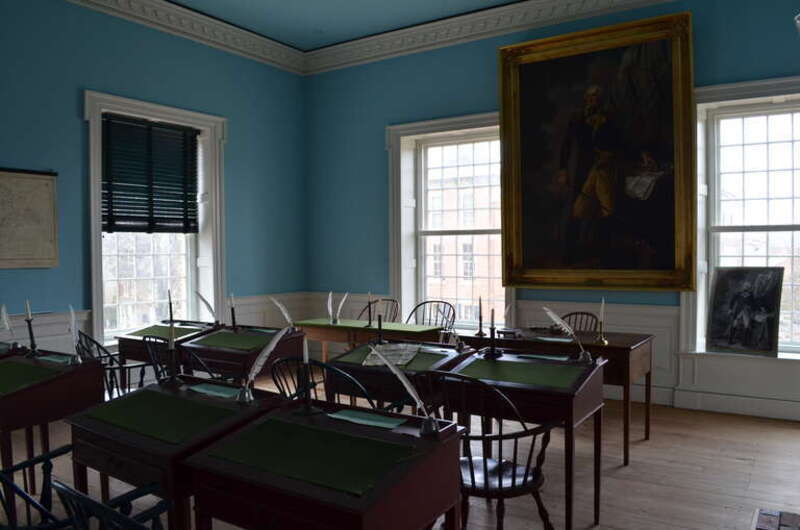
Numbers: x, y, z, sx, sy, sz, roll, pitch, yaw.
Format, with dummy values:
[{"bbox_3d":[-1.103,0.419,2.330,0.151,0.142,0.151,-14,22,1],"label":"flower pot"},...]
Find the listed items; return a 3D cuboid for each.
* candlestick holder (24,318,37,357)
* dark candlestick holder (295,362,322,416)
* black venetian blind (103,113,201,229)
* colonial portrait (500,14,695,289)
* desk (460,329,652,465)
[{"bbox_3d":[-2.006,0.395,3.258,0.075,0.200,0.075,1,2,33],"label":"candlestick holder"},{"bbox_3d":[-0.351,0.465,2.289,0.106,0.188,0.106,0,3,0],"label":"dark candlestick holder"},{"bbox_3d":[-2.384,-0.854,5.807,0.070,1.070,1.100,1,2,33],"label":"black venetian blind"},{"bbox_3d":[1.751,-0.949,5.485,1.740,2.320,0.120,1,2,33],"label":"colonial portrait"},{"bbox_3d":[1.135,0.898,4.418,1.276,0.773,0.660,1,2,33],"label":"desk"}]

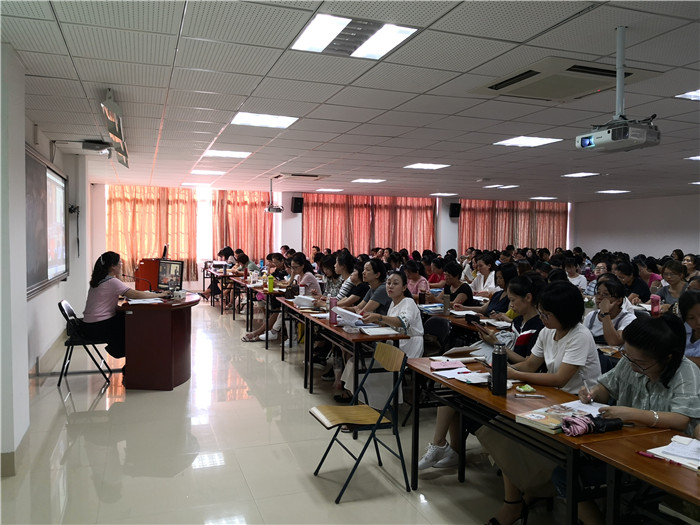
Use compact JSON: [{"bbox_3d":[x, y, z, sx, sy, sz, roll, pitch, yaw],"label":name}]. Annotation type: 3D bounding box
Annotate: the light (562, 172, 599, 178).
[{"bbox_3d":[4.161,-1.587,9.824,0.570,0.070,0.570,-1,3,-21],"label":"light"}]

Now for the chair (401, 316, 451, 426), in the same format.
[{"bbox_3d":[0.532,0.874,4.530,0.500,0.810,0.450,-1,3,-21],"label":"chair"}]

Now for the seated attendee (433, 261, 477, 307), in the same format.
[{"bbox_3d":[1.060,0.598,5.516,0.700,1.220,0.500,-1,3,-21],"label":"seated attendee"}]

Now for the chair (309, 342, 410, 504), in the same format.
[{"bbox_3d":[0.043,0.907,3.201,0.500,0.800,0.420,-1,3,-21],"label":"chair"}]

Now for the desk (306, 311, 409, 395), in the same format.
[{"bbox_3d":[-0.003,0.901,4.659,0.430,0.740,1.360,-1,3,-18],"label":"desk"}]

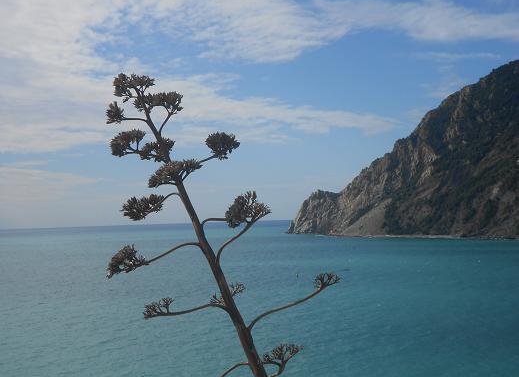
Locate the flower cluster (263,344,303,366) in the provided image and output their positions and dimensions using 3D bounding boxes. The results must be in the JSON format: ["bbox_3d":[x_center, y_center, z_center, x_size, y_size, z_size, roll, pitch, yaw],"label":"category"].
[{"bbox_3d":[0.163,1.184,5.950,0.278,0.151,0.222,-2,-2,0],"label":"flower cluster"}]

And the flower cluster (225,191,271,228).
[{"bbox_3d":[-0.085,0.149,5.950,0.320,0.261,0.272,-2,-2,0],"label":"flower cluster"}]

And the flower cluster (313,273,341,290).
[{"bbox_3d":[0.479,0.665,6.000,0.196,0.125,0.177,-2,-2,0],"label":"flower cluster"}]

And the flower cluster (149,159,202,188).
[{"bbox_3d":[-0.585,-0.112,5.850,0.369,0.189,0.295,-2,-2,0],"label":"flower cluster"}]

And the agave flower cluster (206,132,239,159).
[{"bbox_3d":[-0.262,-0.305,6.100,0.242,0.197,0.242,-2,-2,0],"label":"agave flower cluster"}]

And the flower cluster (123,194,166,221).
[{"bbox_3d":[-0.822,0.135,5.950,0.292,0.179,0.248,-2,-2,0],"label":"flower cluster"}]

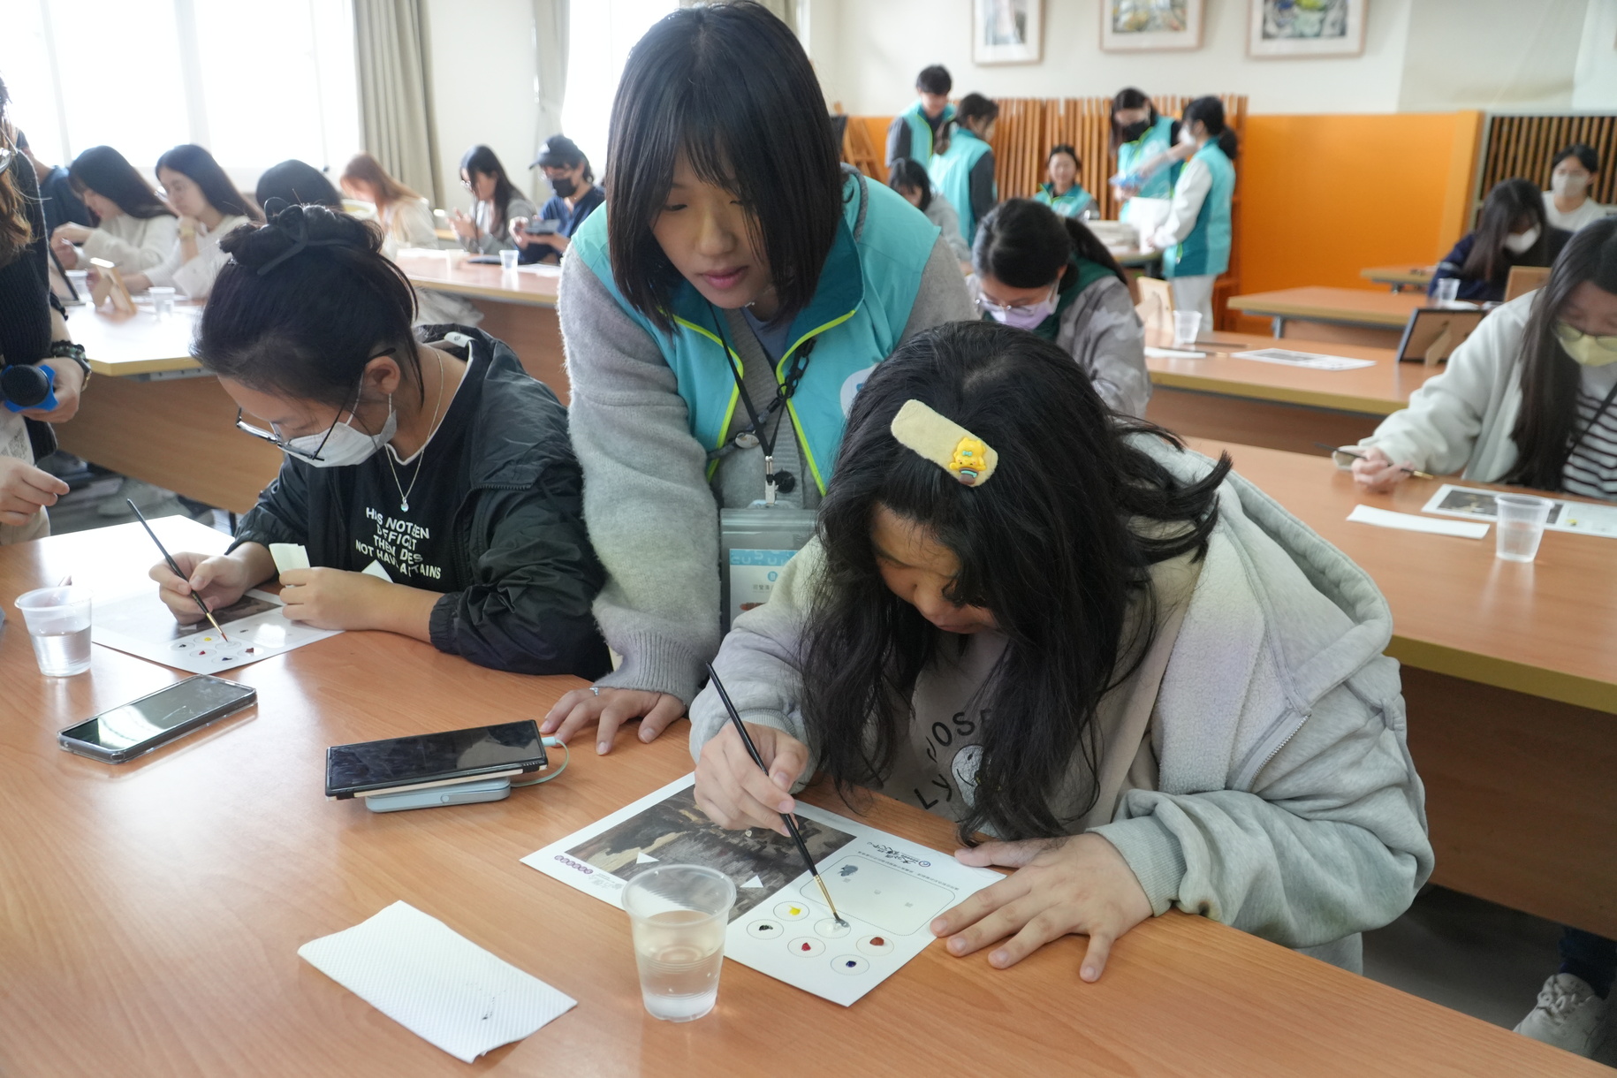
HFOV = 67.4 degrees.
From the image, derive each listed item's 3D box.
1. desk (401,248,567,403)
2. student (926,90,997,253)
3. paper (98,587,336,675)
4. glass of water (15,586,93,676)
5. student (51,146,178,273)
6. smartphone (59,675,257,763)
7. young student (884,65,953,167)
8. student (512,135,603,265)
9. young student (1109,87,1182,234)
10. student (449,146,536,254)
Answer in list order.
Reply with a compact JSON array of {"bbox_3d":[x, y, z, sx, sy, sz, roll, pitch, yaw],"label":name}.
[{"bbox_3d":[-1.173,-0.710,5.034,1.800,0.740,0.780,14,22,35],"label":"desk"},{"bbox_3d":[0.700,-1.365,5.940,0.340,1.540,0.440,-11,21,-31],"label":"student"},{"bbox_3d":[-0.697,0.095,1.362,0.295,0.003,0.207,9,20,24],"label":"paper"},{"bbox_3d":[-0.768,0.097,1.249,0.071,0.077,0.071,0,18,0],"label":"glass of water"},{"bbox_3d":[-2.436,-0.802,4.483,0.470,1.220,0.700,14,22,35],"label":"student"},{"bbox_3d":[-0.610,0.168,1.151,0.080,0.011,0.155,10,20,28],"label":"smartphone"},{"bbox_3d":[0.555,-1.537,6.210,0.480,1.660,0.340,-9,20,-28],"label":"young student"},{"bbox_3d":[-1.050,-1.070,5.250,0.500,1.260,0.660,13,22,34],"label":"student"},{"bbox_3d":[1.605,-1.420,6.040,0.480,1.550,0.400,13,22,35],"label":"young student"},{"bbox_3d":[-1.375,-1.116,5.440,0.660,1.230,0.460,-16,24,-41],"label":"student"}]

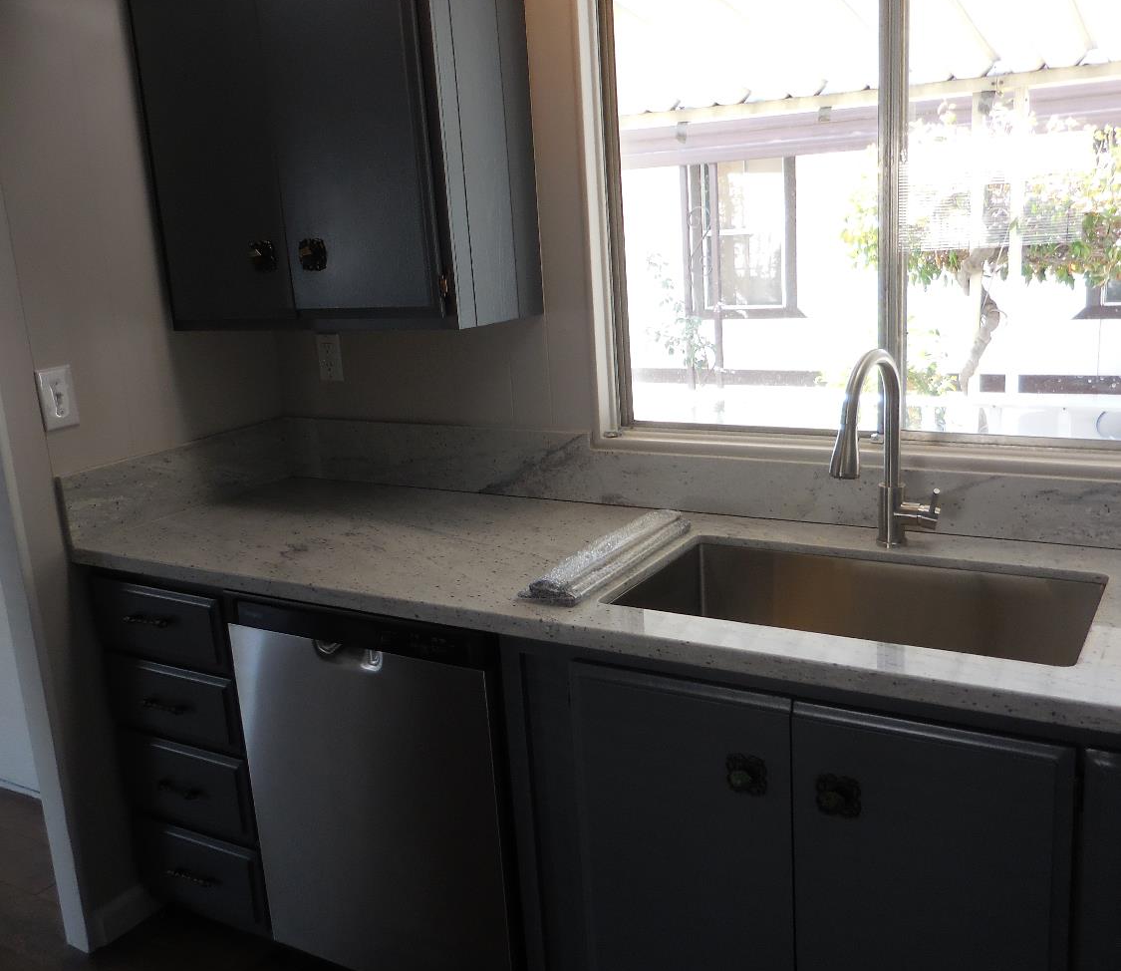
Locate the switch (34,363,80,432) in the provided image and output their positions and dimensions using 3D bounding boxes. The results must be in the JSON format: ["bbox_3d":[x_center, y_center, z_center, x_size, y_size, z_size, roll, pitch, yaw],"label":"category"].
[{"bbox_3d":[-1.013,-0.174,2.179,0.013,0.119,0.074,4,16,30],"label":"switch"}]

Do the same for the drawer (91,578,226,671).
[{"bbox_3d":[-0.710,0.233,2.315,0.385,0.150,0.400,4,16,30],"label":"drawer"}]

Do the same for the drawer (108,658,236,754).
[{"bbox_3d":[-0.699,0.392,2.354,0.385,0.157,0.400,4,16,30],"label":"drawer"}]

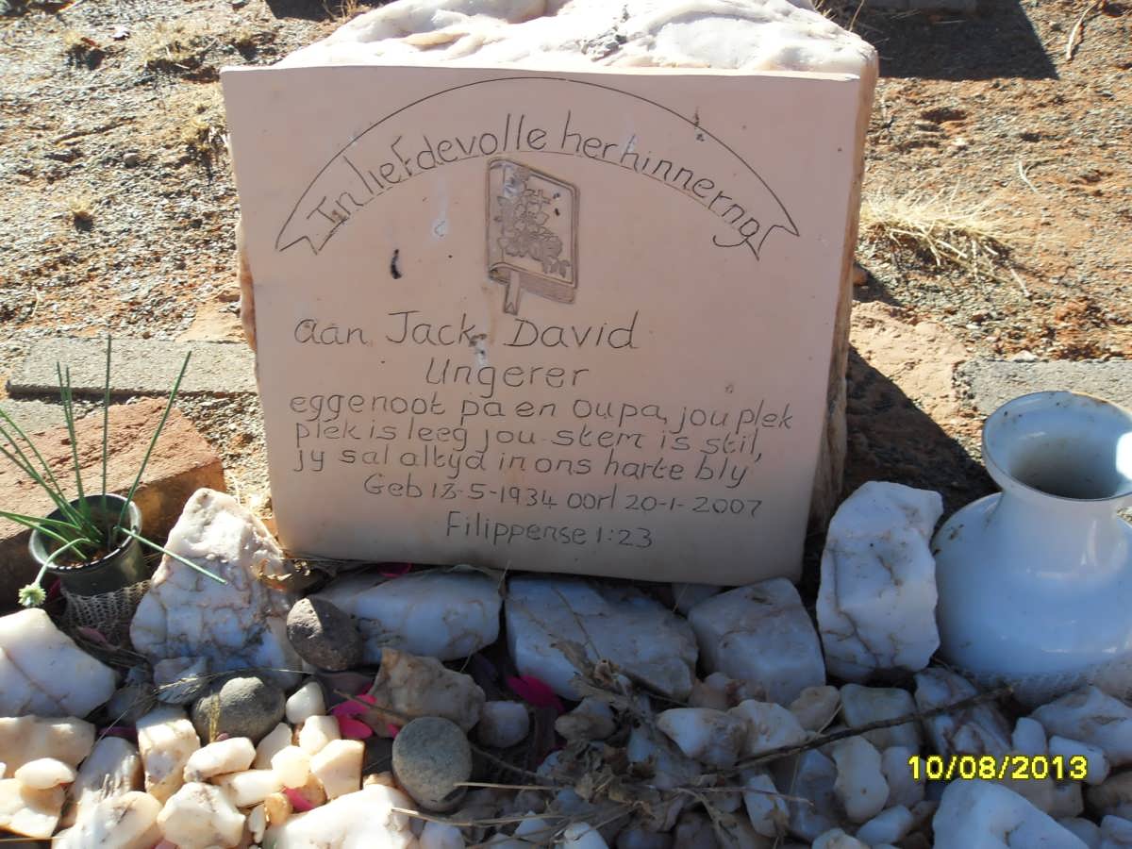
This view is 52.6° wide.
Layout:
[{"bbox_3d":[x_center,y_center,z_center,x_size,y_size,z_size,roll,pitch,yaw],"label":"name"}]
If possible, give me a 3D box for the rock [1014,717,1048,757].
[{"bbox_3d":[0.387,0.260,0.951,0.031,0.030,0.030,0,38,0],"label":"rock"}]

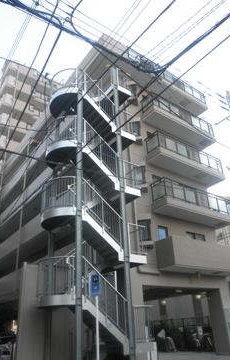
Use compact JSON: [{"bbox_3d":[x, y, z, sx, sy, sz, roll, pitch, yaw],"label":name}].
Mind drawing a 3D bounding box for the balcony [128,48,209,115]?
[{"bbox_3d":[3.382,-6.273,19.665,7.273,1.275,1.275,16,-33,-33],"label":"balcony"}]

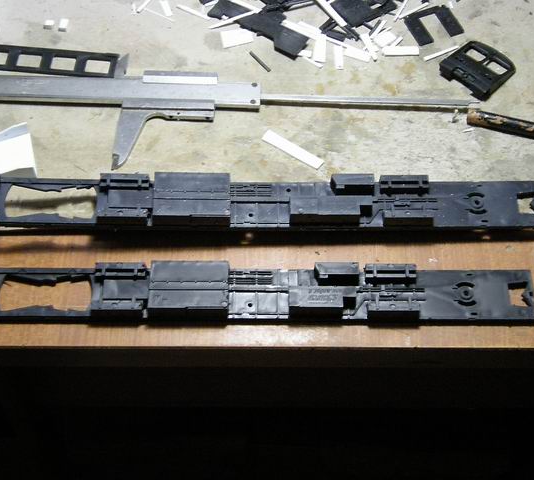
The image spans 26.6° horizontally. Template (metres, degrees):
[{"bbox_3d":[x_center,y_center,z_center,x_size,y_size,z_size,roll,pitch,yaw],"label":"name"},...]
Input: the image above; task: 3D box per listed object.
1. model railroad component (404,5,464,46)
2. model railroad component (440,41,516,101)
[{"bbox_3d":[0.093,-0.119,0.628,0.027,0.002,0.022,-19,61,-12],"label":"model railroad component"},{"bbox_3d":[0.114,-0.093,0.610,0.034,0.007,0.031,30,63,16],"label":"model railroad component"}]

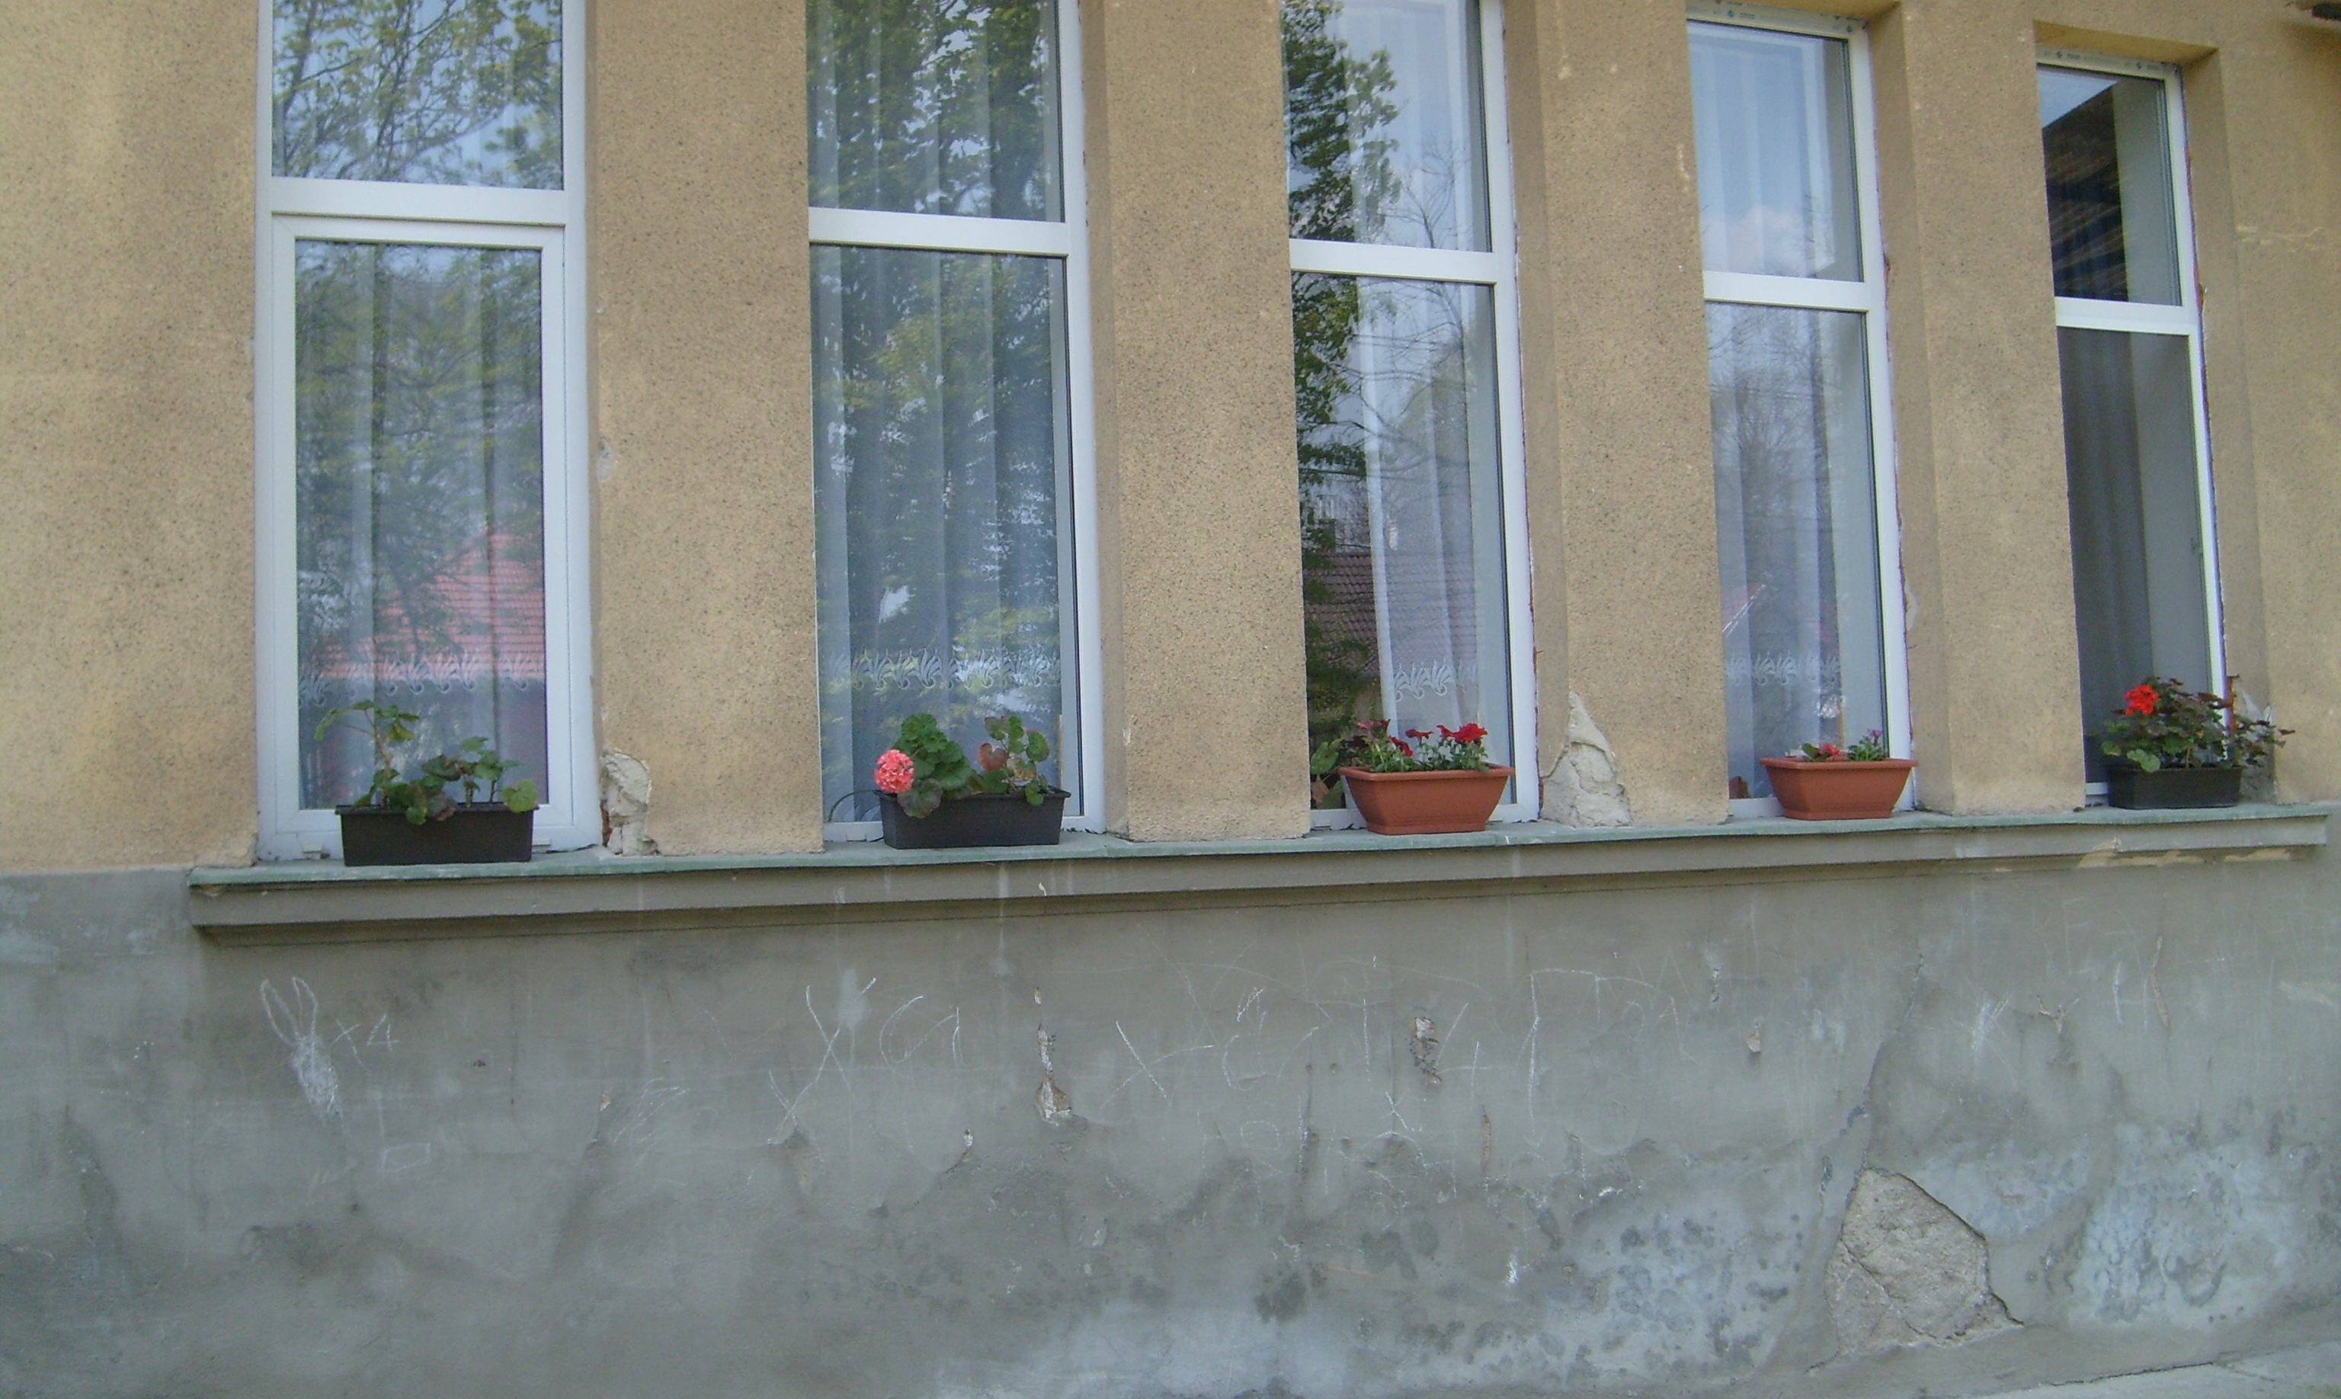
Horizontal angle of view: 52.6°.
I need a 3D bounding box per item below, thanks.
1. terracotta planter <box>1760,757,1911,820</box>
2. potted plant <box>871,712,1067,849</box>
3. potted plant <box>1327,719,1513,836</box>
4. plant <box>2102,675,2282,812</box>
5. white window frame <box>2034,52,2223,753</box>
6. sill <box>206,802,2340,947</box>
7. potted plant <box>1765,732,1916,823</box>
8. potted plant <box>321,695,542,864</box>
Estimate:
[{"bbox_3d":[1.816,0.246,6.429,0.385,0.166,0.200,0,-4,-21],"label":"terracotta planter"},{"bbox_3d":[-0.478,0.188,5.545,0.470,0.325,0.200,0,-4,-21],"label":"potted plant"},{"bbox_3d":[0.644,0.194,5.974,0.415,0.293,0.200,0,-4,-21],"label":"potted plant"},{"bbox_3d":[2.953,0.126,6.903,0.600,0.390,0.230,0,-4,-21],"label":"plant"},{"bbox_3d":[2.814,-0.831,7.098,0.742,2.308,0.080,0,-4,-21],"label":"white window frame"},{"bbox_3d":[0.672,0.404,5.952,5.725,0.185,0.269,0,-4,-21],"label":"sill"},{"bbox_3d":[1.815,0.205,6.432,0.385,0.248,0.200,0,-4,-21],"label":"potted plant"},{"bbox_3d":[-1.603,0.179,5.115,0.460,0.363,0.200,0,-4,-21],"label":"potted plant"}]

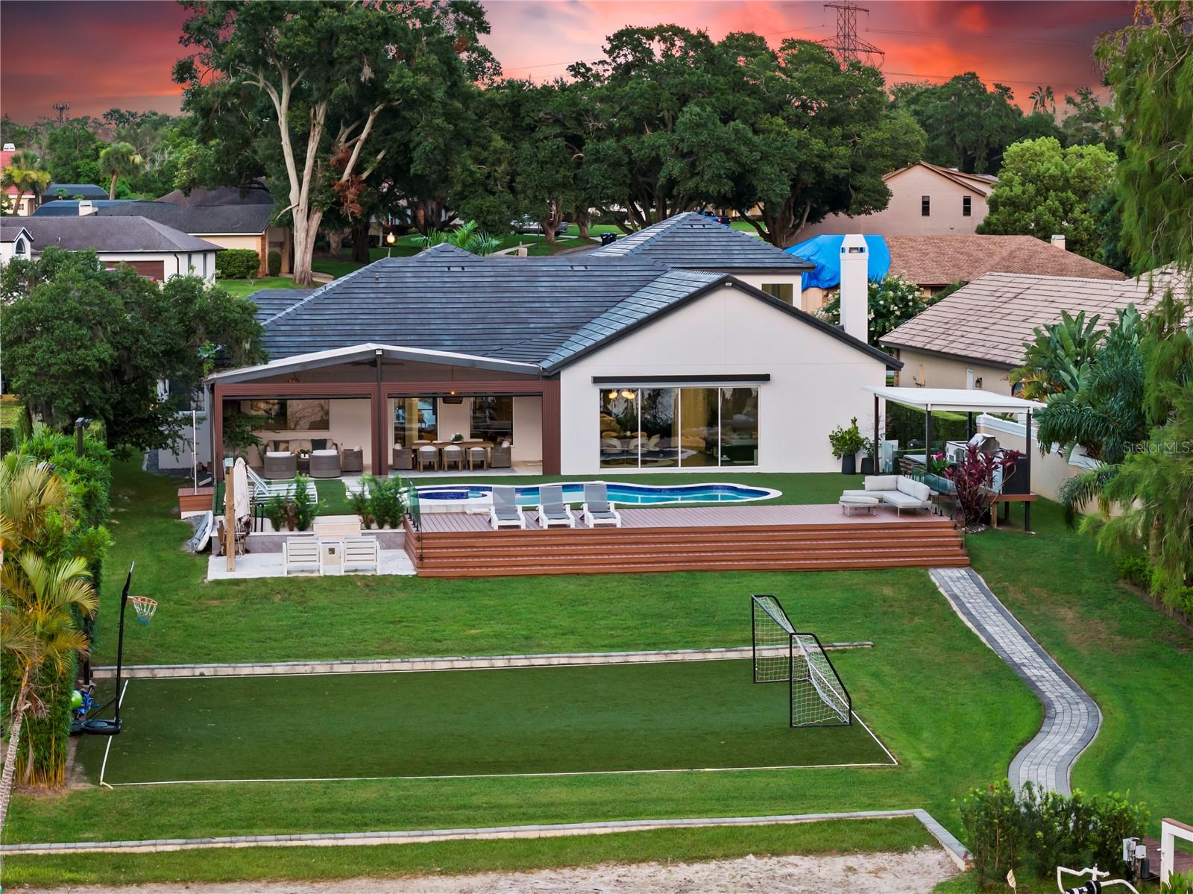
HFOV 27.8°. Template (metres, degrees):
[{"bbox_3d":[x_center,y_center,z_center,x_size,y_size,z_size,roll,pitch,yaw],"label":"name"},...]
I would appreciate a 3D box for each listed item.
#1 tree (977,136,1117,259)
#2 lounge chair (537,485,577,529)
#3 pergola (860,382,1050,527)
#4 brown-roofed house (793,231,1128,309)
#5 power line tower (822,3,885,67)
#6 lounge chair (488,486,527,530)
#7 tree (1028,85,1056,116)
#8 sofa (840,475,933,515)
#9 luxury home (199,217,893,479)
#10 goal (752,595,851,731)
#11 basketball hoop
[{"bbox_3d":[27.597,-14.544,147.994,8.200,8.973,8.200,0,5,0],"label":"tree"},{"bbox_3d":[-1.002,1.467,58.968,0.760,0.900,1.600,-1,5,-8],"label":"lounge chair"},{"bbox_3d":[9.917,0.255,67.987,3.600,3.600,6.600,-1,5,-8],"label":"pergola"},{"bbox_3d":[17.277,-8.449,126.637,20.750,5.149,11.600,-1,5,-7],"label":"brown-roofed house"},{"bbox_3d":[33.587,-43.527,320.303,5.800,30.877,12.300,4,7,40],"label":"power line tower"},{"bbox_3d":[-2.170,1.486,58.802,0.760,0.900,1.600,-1,5,-8],"label":"lounge chair"},{"bbox_3d":[47.126,-30.361,255.569,2.900,15.803,2.900,0,5,0],"label":"tree"},{"bbox_3d":[7.199,1.288,61.654,2.100,0.720,2.400,-1,5,-8],"label":"sofa"},{"bbox_3d":[-2.573,-3.941,80.723,20.600,7.850,21.400,-1,5,-8],"label":"luxury home"},{"bbox_3d":[4.105,4.301,48.579,1.200,1.810,3.680,-1,7,-8],"label":"goal"},{"bbox_3d":[-8.677,3.143,46.200,0.540,0.550,0.480,-1,5,-8],"label":"basketball hoop"}]

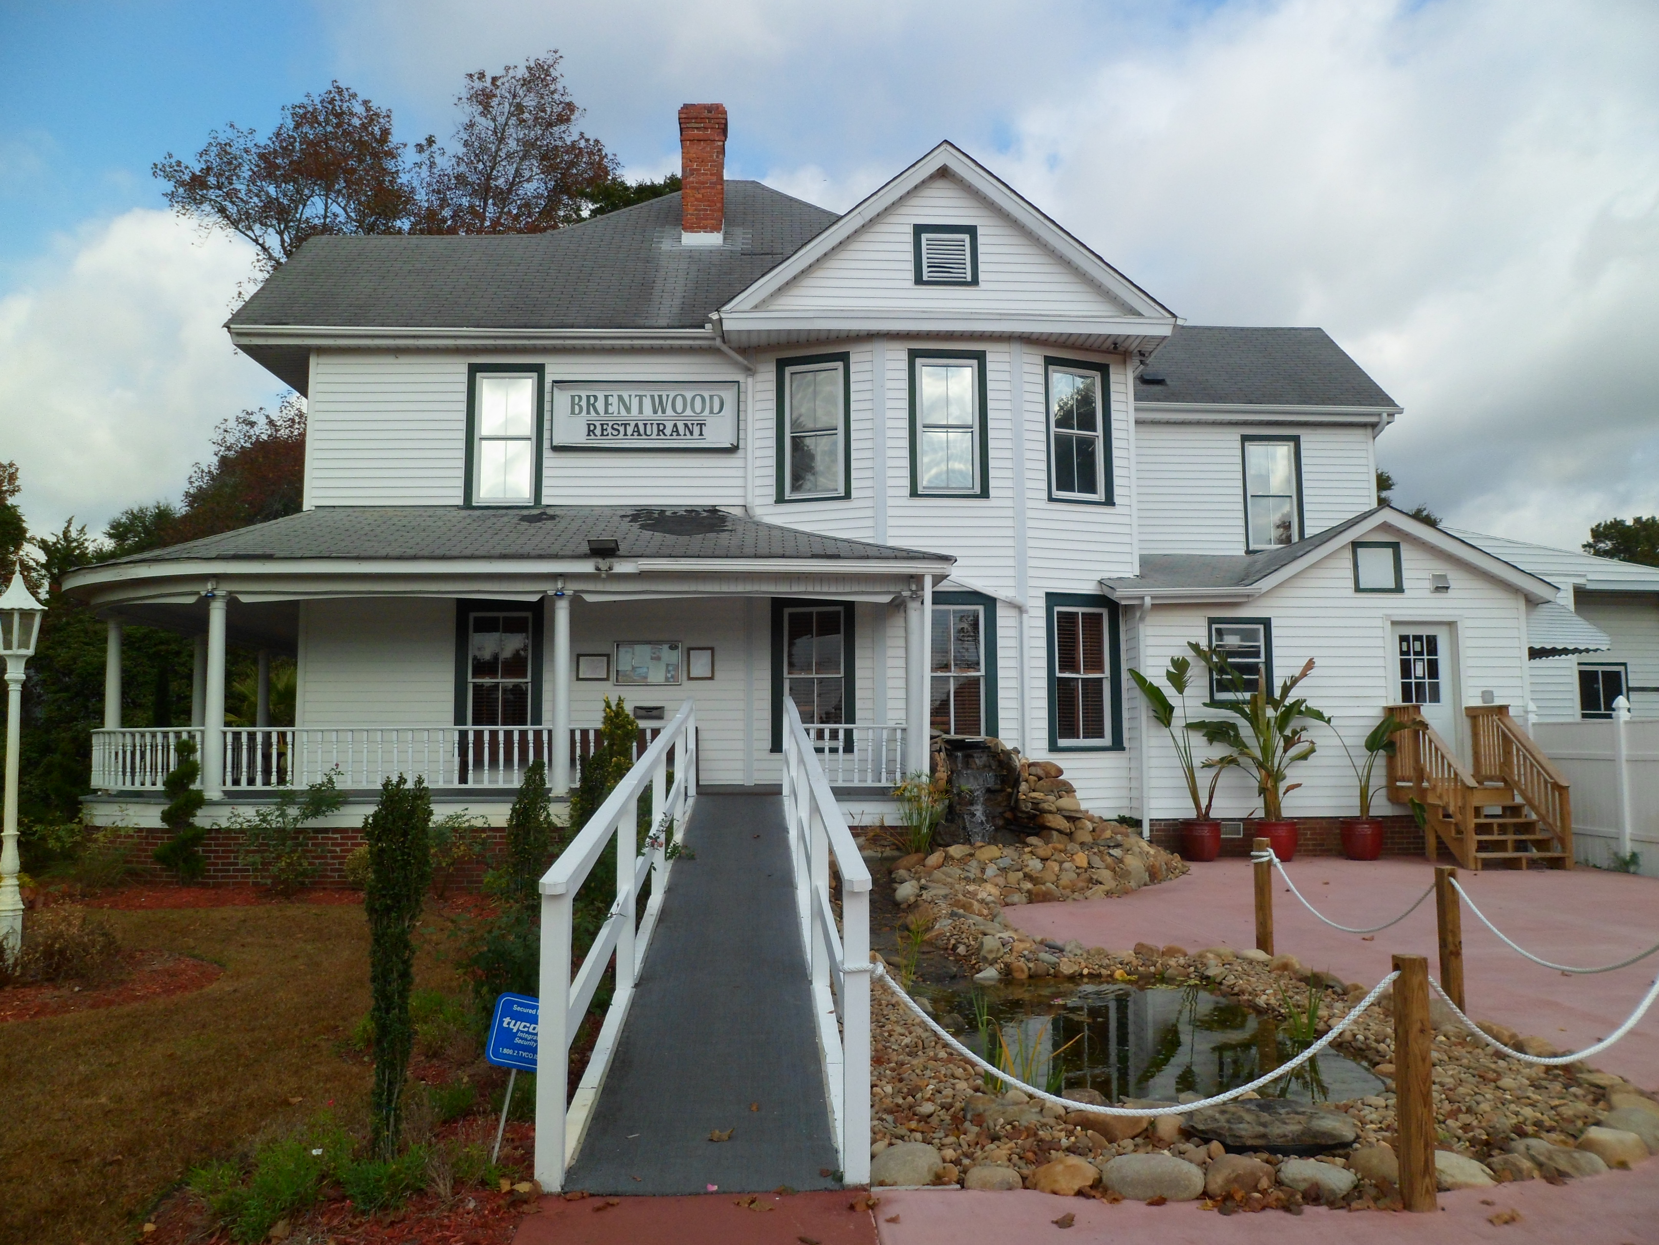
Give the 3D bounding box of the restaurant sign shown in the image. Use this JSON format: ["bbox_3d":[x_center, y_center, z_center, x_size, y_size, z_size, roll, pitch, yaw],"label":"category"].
[{"bbox_3d":[-2.216,-2.486,15.004,2.279,0.865,0.130,0,-5,-2],"label":"restaurant sign"}]

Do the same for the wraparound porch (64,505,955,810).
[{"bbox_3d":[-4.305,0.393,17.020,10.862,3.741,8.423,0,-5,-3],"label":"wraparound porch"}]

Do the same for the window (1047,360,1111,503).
[{"bbox_3d":[3.264,-2.480,16.232,0.970,1.910,0.120,2,-6,-20],"label":"window"}]

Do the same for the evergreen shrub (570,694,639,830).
[{"bbox_3d":[-1.820,1.539,10.094,0.537,1.869,0.550,0,-6,-4],"label":"evergreen shrub"}]

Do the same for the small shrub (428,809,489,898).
[{"bbox_3d":[-3.674,2.281,12.286,0.660,0.860,0.600,0,-6,-1],"label":"small shrub"}]

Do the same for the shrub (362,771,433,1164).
[{"bbox_3d":[-1.630,1.292,4.712,0.265,1.433,0.250,0,-5,0],"label":"shrub"}]

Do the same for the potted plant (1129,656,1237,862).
[{"bbox_3d":[4.343,1.661,15.328,1.321,2.483,1.000,0,-6,-4],"label":"potted plant"}]

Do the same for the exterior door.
[{"bbox_3d":[7.757,1.038,16.227,0.882,2.071,0.100,0,-5,-3],"label":"exterior door"}]

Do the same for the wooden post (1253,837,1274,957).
[{"bbox_3d":[3.032,1.934,8.707,0.100,0.838,0.100,-4,-6,36],"label":"wooden post"}]

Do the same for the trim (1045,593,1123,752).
[{"bbox_3d":[3.265,0.635,15.972,1.090,2.020,0.100,2,-7,-20],"label":"trim"}]

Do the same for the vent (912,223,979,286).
[{"bbox_3d":[1.567,-4.916,16.692,0.869,0.834,0.100,0,-5,-3],"label":"vent"}]

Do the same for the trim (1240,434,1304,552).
[{"bbox_3d":[7.111,-2.059,19.970,0.980,1.945,0.120,0,-6,-4],"label":"trim"}]

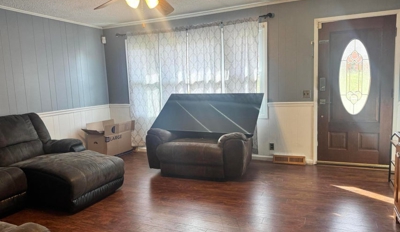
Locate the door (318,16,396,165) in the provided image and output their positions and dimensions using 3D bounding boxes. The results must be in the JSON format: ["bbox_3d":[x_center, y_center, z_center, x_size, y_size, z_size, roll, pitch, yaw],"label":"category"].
[{"bbox_3d":[2.166,-0.314,3.898,0.920,2.030,0.050,1,7,23],"label":"door"}]

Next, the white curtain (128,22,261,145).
[{"bbox_3d":[-0.216,-0.447,4.798,2.470,2.120,0.110,1,7,23],"label":"white curtain"}]

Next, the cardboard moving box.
[{"bbox_3d":[-1.693,0.421,5.178,0.460,0.580,0.700,1,7,25],"label":"cardboard moving box"}]

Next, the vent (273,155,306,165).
[{"bbox_3d":[1.387,0.680,4.304,0.460,0.117,0.070,1,7,23],"label":"vent"}]

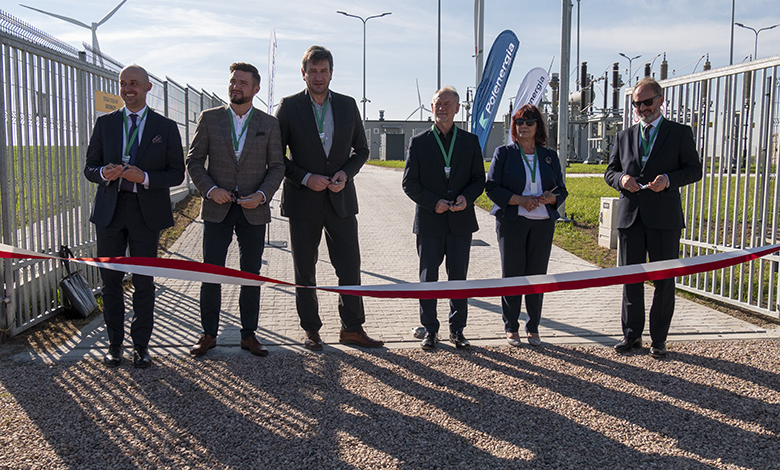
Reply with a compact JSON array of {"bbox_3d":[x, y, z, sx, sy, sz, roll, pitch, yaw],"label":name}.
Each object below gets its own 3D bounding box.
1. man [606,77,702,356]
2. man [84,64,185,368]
[{"bbox_3d":[1.709,-0.122,4.972,0.590,1.782,0.460,4,7,30],"label":"man"},{"bbox_3d":[-1.550,-0.118,4.650,0.590,1.789,0.450,-1,6,-11],"label":"man"}]

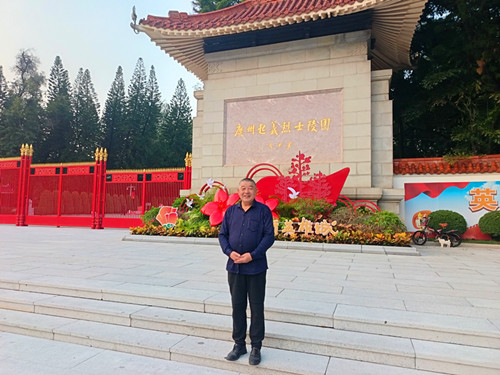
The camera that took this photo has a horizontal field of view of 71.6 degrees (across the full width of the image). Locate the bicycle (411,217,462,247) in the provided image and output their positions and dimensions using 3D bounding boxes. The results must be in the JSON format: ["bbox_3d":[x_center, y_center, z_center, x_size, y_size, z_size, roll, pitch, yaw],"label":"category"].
[{"bbox_3d":[5.484,1.281,10.172,1.290,0.879,0.480,-1,-3,25],"label":"bicycle"}]

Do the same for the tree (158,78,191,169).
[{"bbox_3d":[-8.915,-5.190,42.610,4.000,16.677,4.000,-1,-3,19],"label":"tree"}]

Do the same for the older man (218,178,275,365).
[{"bbox_3d":[-0.029,0.780,3.412,0.560,1.700,0.360,0,-3,3],"label":"older man"}]

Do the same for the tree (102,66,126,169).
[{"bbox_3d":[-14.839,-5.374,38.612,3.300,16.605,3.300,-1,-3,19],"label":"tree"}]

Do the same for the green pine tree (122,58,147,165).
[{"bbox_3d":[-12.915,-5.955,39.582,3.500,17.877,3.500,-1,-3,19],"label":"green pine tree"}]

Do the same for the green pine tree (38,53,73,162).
[{"bbox_3d":[-19.478,-5.259,34.627,3.600,15.949,3.600,-1,-3,19],"label":"green pine tree"}]

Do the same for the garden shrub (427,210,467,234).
[{"bbox_3d":[6.300,1.211,11.059,1.115,0.953,1.200,-1,-3,19],"label":"garden shrub"}]

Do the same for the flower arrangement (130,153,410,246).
[{"bbox_3d":[0.428,0.291,10.928,8.200,2.771,2.250,-1,-3,19],"label":"flower arrangement"}]

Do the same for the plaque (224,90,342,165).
[{"bbox_3d":[1.099,-2.079,12.459,4.347,2.516,0.150,-1,-3,19],"label":"plaque"}]

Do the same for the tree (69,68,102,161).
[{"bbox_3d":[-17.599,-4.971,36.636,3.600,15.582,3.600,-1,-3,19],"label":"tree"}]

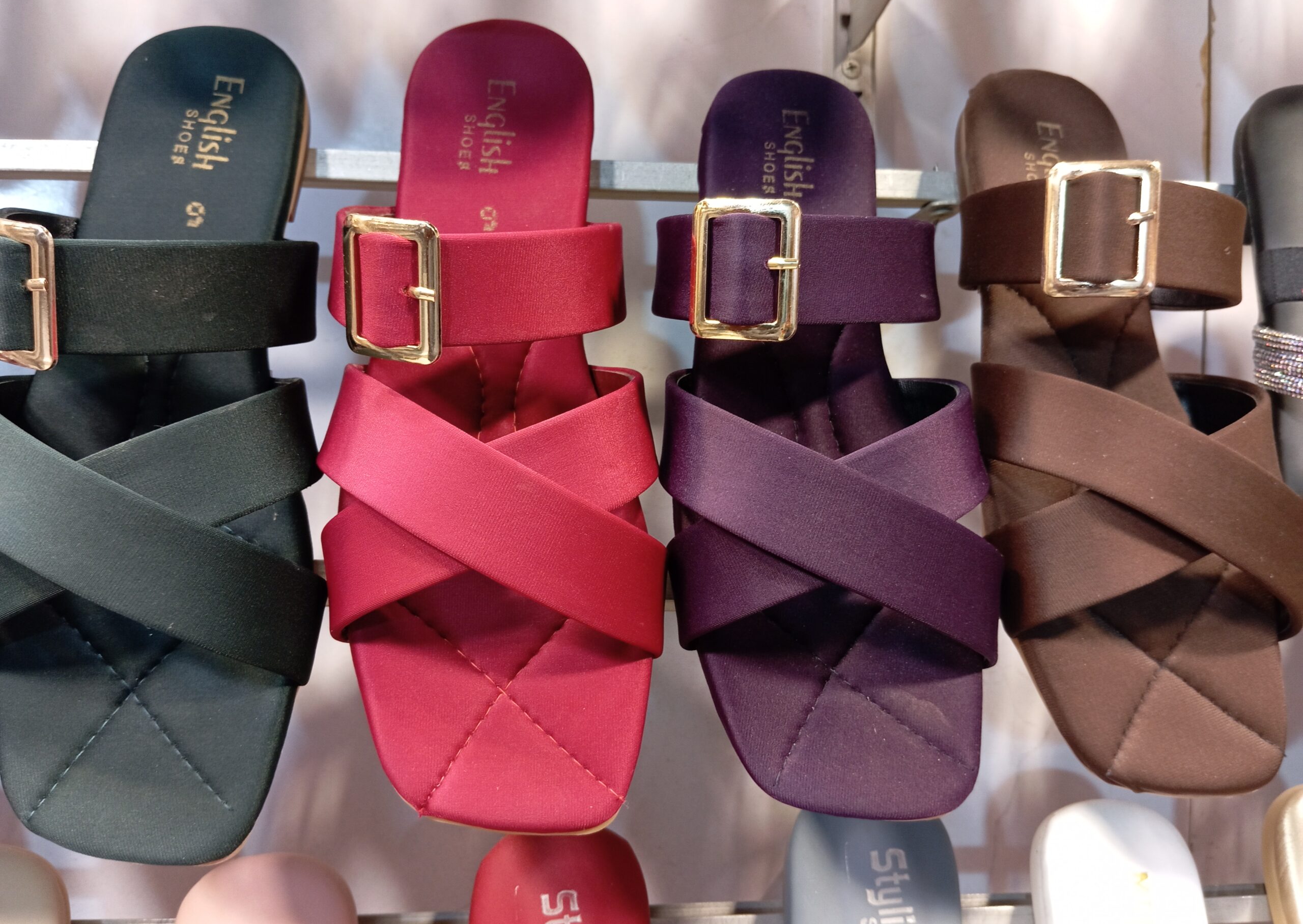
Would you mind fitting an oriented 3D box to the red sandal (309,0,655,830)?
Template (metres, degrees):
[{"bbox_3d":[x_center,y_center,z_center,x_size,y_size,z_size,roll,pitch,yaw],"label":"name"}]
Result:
[{"bbox_3d":[-0.049,-0.018,0.324,0.089,0.250,0.027,-3,-12,-5],"label":"red sandal"}]

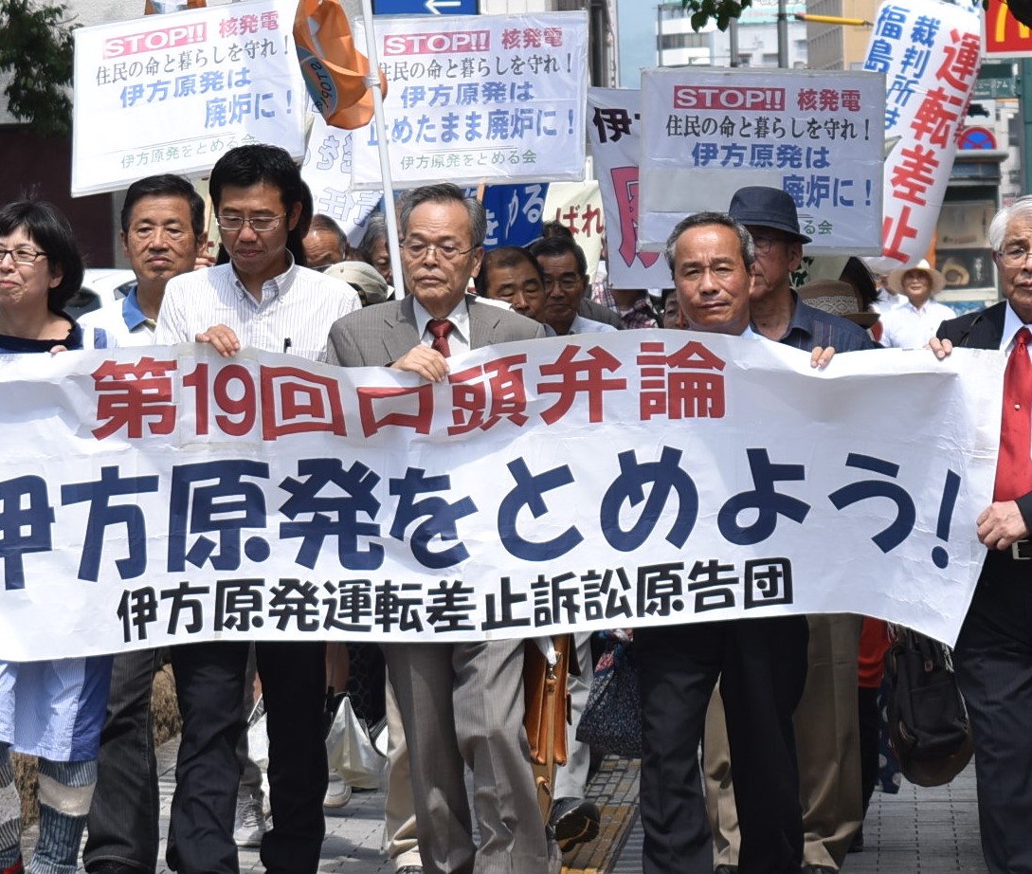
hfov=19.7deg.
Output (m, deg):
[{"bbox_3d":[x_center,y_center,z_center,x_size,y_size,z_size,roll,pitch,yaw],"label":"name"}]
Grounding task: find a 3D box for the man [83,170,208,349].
[{"bbox_3d":[-0.907,0.222,7.297,0.540,1.700,0.420,0,3,5],"label":"man"}]

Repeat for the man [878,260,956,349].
[{"bbox_3d":[2.406,-0.233,17.757,0.540,1.690,0.380,0,3,7],"label":"man"}]

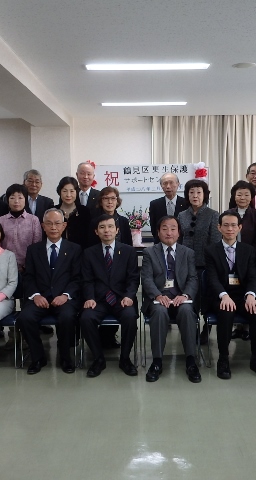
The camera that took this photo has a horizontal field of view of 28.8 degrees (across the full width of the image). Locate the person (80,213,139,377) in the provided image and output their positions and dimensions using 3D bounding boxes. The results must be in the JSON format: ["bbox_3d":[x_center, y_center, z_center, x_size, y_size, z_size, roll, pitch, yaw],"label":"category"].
[{"bbox_3d":[-0.153,0.416,4.134,0.500,1.230,0.760,-1,6,0],"label":"person"}]

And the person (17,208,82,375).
[{"bbox_3d":[-0.648,0.398,4.264,0.529,1.330,0.640,-1,6,0],"label":"person"}]

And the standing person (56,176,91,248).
[{"bbox_3d":[-0.530,0.192,4.871,0.417,1.610,0.310,-1,6,0],"label":"standing person"}]

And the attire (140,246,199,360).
[{"bbox_3d":[0.360,0.500,4.231,0.490,0.932,0.650,-1,6,0],"label":"attire"}]

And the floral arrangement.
[{"bbox_3d":[0.095,-0.281,6.474,0.400,0.330,0.330,0,6,1],"label":"floral arrangement"}]

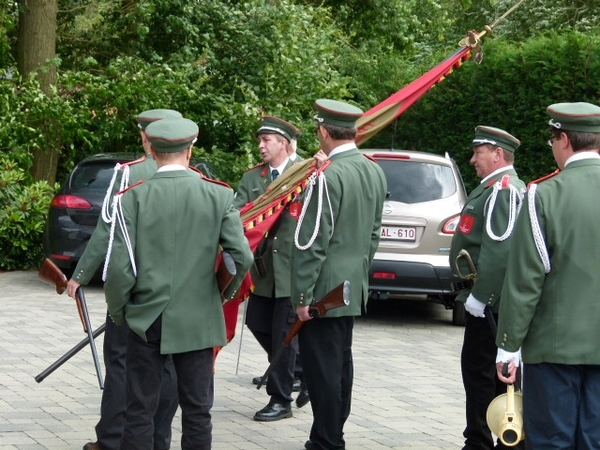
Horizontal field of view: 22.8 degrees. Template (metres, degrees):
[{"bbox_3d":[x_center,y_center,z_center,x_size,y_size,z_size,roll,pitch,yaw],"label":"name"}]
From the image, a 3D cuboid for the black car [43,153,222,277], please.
[{"bbox_3d":[-1.635,-0.109,18.988,1.780,1.510,4.330,3,3,11],"label":"black car"}]

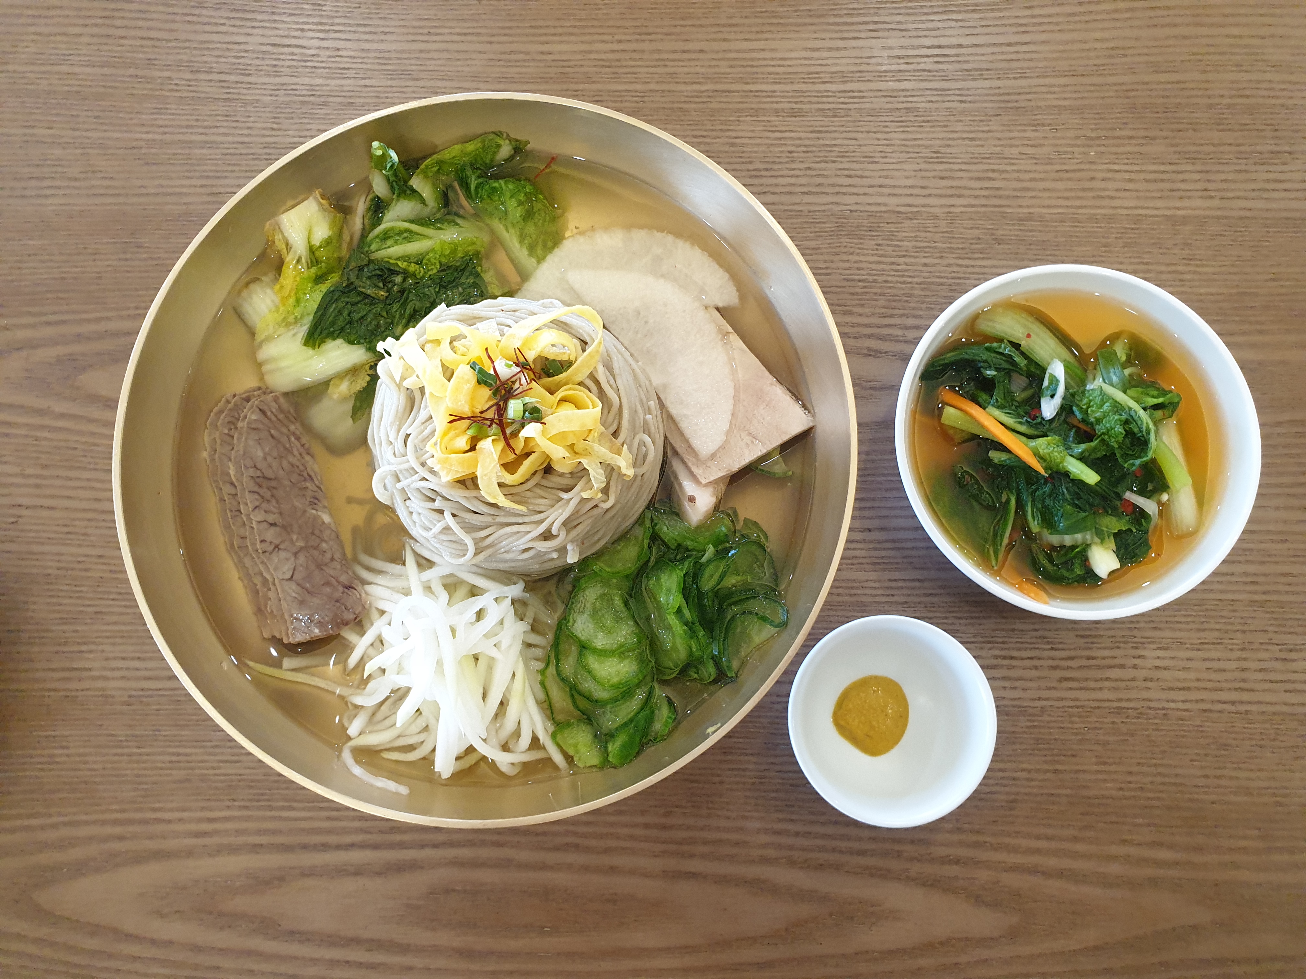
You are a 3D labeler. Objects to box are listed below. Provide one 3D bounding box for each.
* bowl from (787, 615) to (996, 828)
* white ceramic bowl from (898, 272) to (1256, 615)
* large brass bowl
[{"bbox_3d":[0.083,0.082,0.356,0.072,0.034,0.072,0,81,1],"label":"bowl"},{"bbox_3d":[0.145,-0.014,0.360,0.123,0.053,0.123,0,81,1],"label":"white ceramic bowl"},{"bbox_3d":[-0.053,-0.010,0.351,0.238,0.078,0.238,0,81,1],"label":"large brass bowl"}]

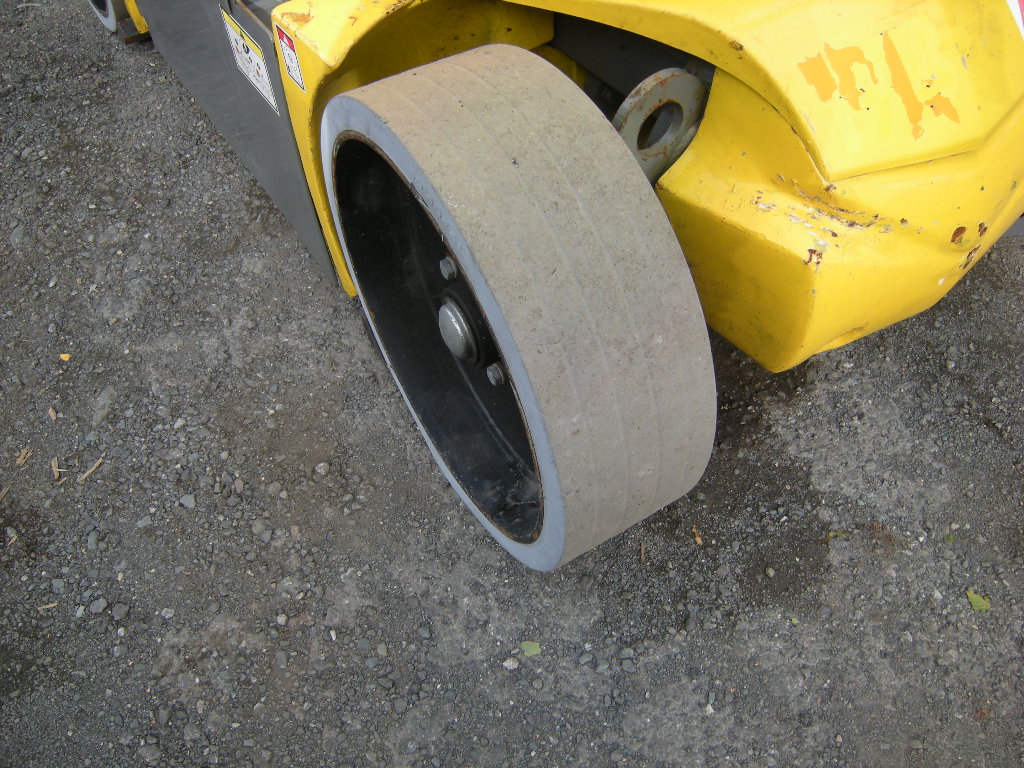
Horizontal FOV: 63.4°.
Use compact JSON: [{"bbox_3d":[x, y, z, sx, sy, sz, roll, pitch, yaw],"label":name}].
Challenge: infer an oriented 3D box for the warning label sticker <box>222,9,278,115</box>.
[{"bbox_3d":[-0.259,-0.320,0.819,0.002,0.070,0.104,-29,58,-19],"label":"warning label sticker"}]

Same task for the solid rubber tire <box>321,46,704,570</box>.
[{"bbox_3d":[-0.013,-0.057,0.704,0.128,0.412,0.412,-26,57,-18],"label":"solid rubber tire"}]

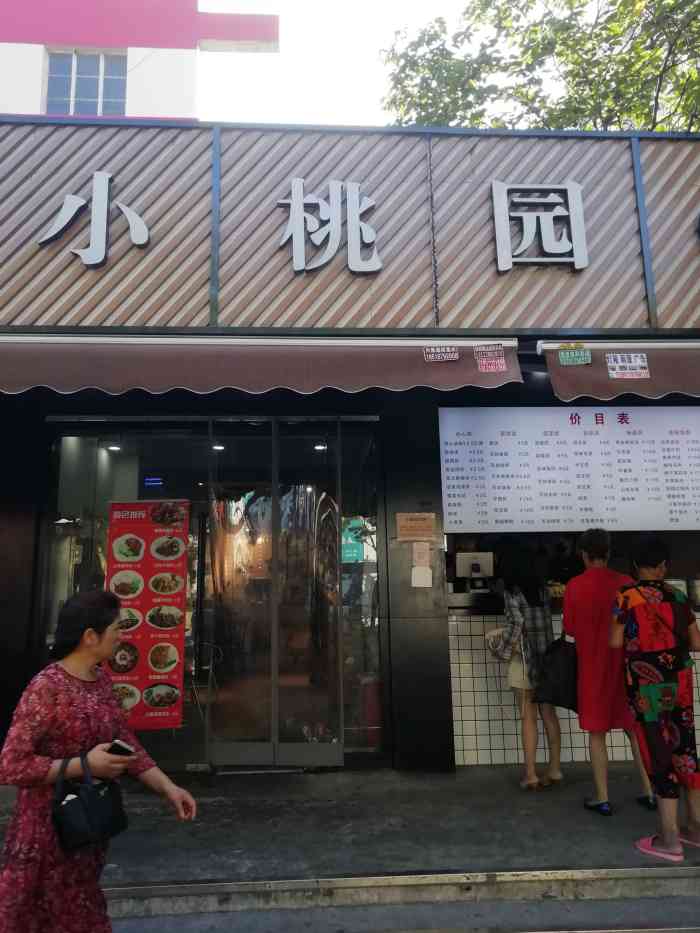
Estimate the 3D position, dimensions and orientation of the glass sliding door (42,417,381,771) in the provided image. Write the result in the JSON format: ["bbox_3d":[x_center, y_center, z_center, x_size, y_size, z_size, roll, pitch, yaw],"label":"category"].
[{"bbox_3d":[-1.078,0.911,5.397,2.662,2.693,0.120,0,-12,-3],"label":"glass sliding door"}]

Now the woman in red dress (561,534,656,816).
[{"bbox_3d":[1.526,1.173,4.219,0.480,1.612,0.380,2,-12,-15],"label":"woman in red dress"}]

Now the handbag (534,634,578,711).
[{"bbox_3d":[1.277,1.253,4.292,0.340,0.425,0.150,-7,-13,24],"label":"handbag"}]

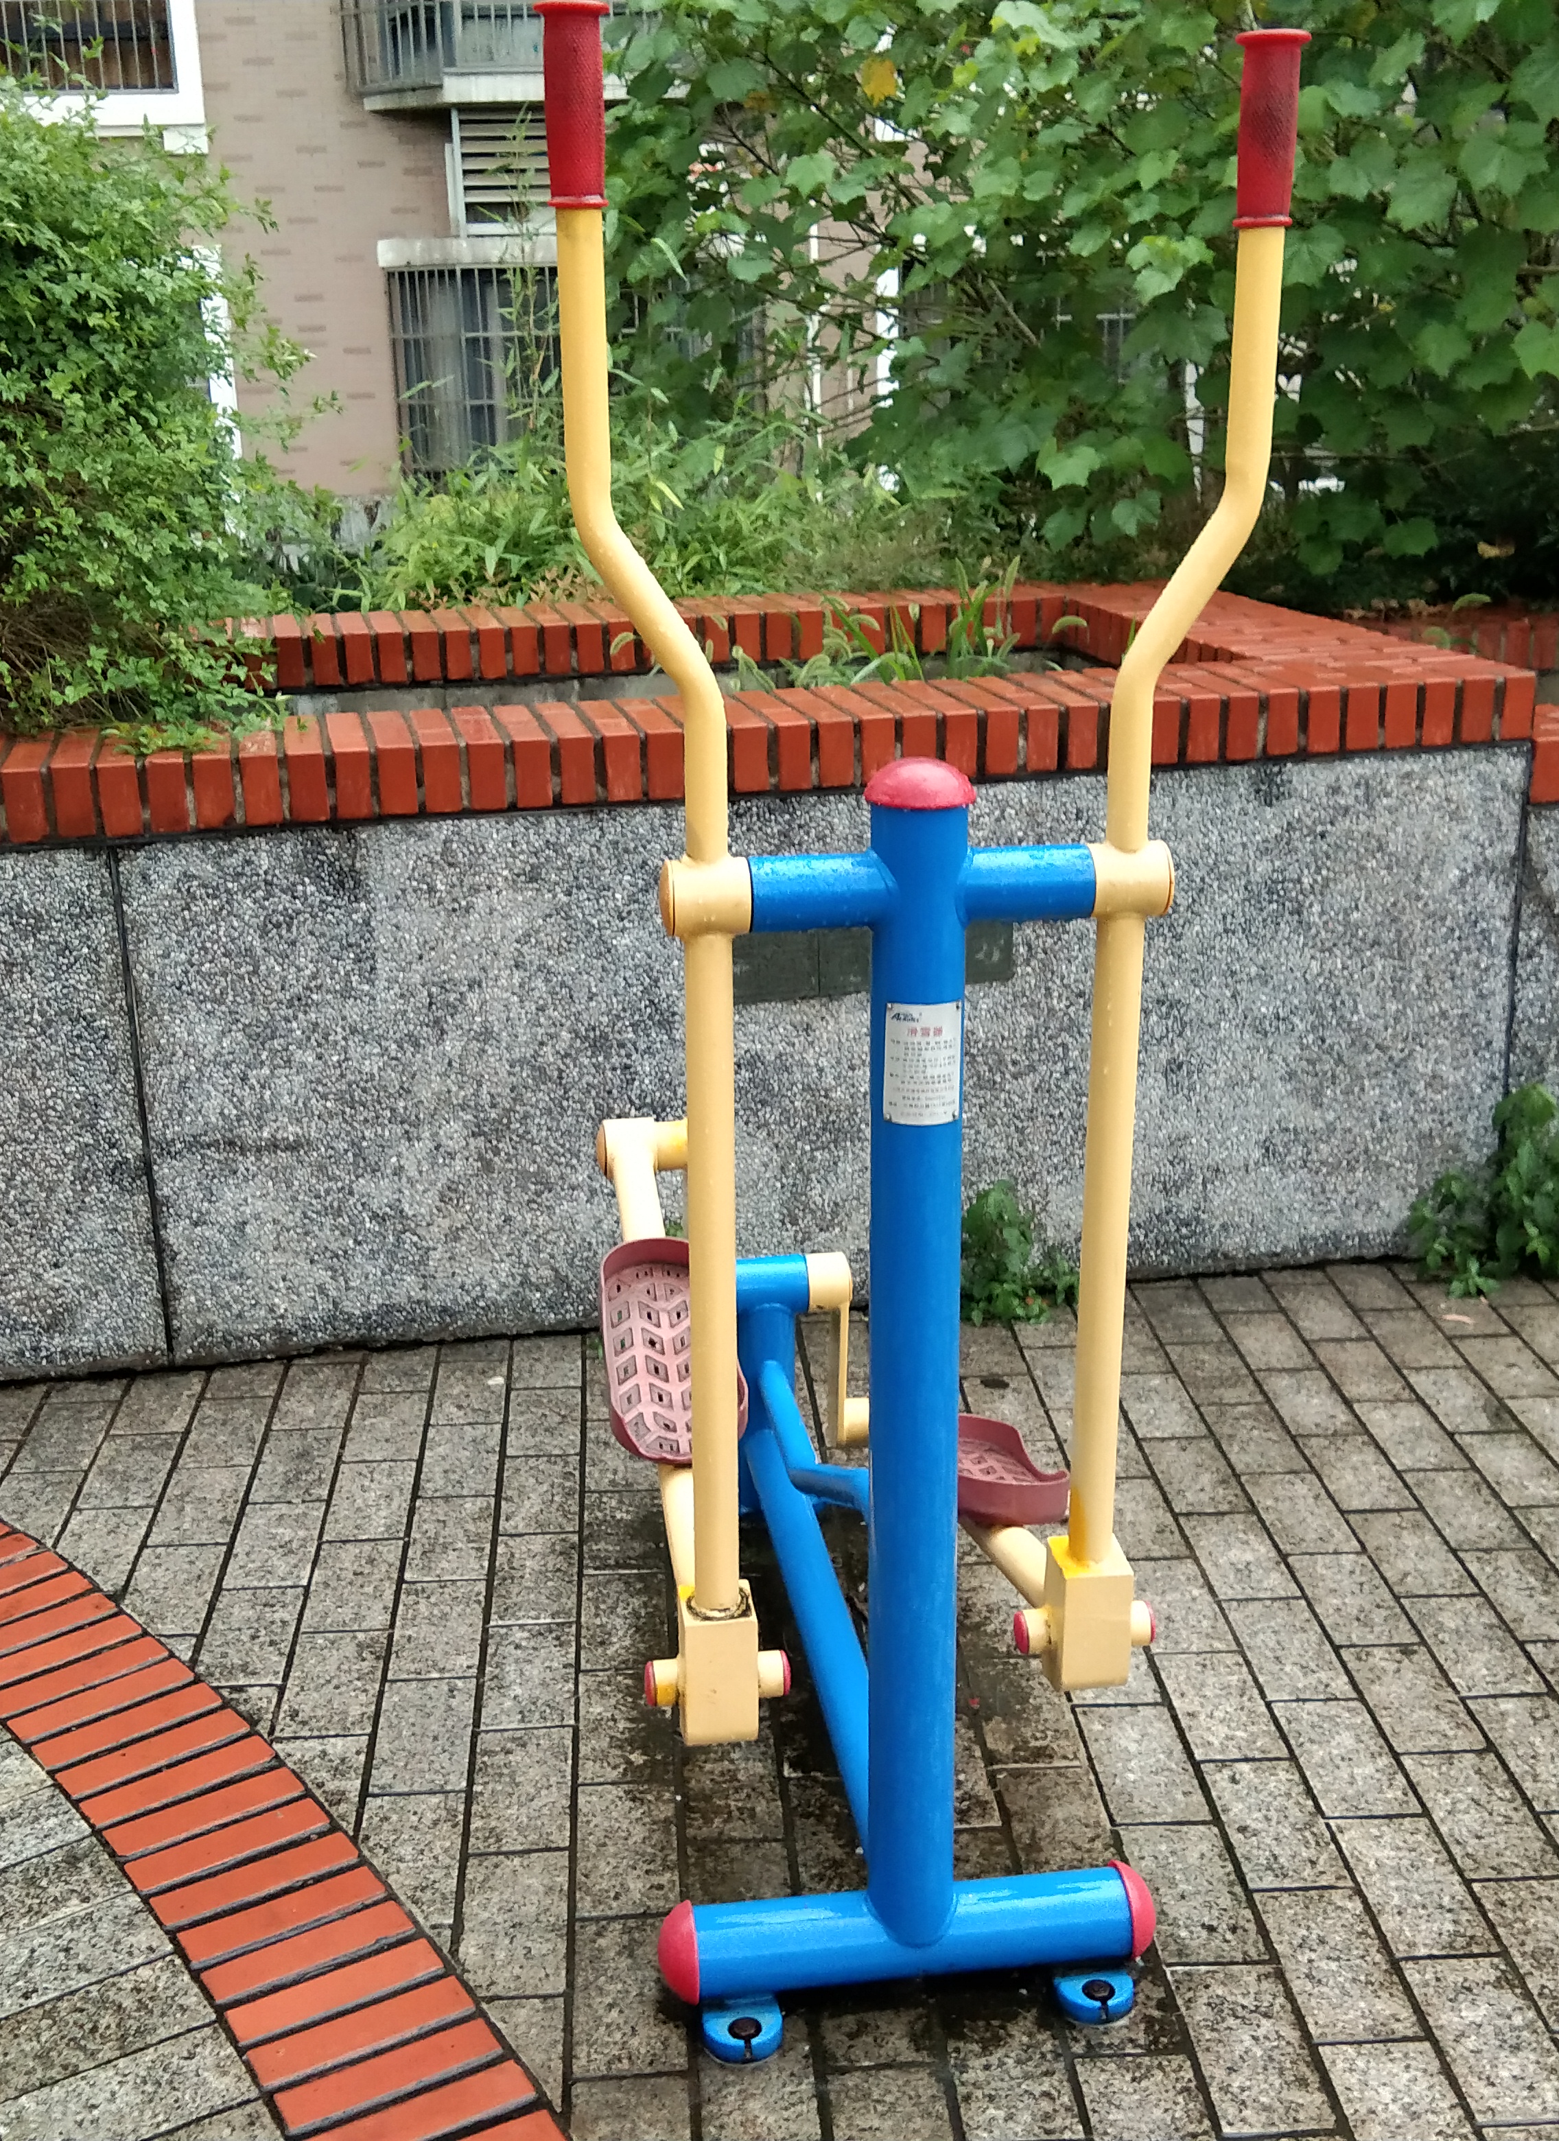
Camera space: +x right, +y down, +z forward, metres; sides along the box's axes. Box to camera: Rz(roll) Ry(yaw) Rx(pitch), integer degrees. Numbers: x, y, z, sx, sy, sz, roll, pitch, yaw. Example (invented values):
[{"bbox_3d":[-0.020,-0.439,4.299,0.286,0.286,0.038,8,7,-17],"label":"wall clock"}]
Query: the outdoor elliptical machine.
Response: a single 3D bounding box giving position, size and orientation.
[{"bbox_3d":[0.050,-0.108,2.623,0.587,1.718,1.151,-3,16,-8],"label":"outdoor elliptical machine"}]

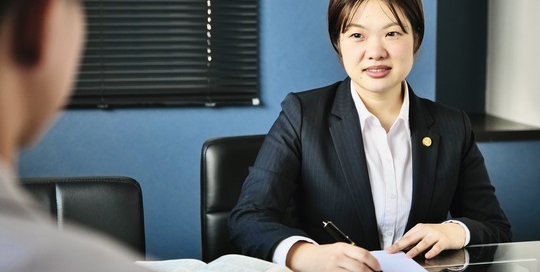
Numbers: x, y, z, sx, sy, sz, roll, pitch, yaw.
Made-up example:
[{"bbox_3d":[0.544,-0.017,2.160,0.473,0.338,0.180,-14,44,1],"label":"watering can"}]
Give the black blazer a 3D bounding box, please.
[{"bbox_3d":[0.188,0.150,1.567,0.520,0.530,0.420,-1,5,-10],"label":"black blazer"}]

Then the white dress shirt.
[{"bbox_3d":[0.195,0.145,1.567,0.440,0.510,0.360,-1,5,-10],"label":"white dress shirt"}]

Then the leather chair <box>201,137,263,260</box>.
[{"bbox_3d":[0.165,0.445,1.701,0.540,0.880,0.580,-2,5,-25],"label":"leather chair"}]

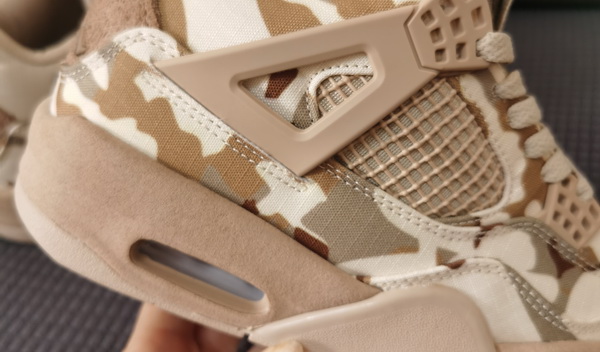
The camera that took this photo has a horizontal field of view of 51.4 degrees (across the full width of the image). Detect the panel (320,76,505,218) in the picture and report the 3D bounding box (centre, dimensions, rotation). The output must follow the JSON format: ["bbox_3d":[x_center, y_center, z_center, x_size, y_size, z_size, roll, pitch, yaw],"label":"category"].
[{"bbox_3d":[0.039,-0.015,0.204,0.070,0.013,0.047,30,68,-7],"label":"panel"}]

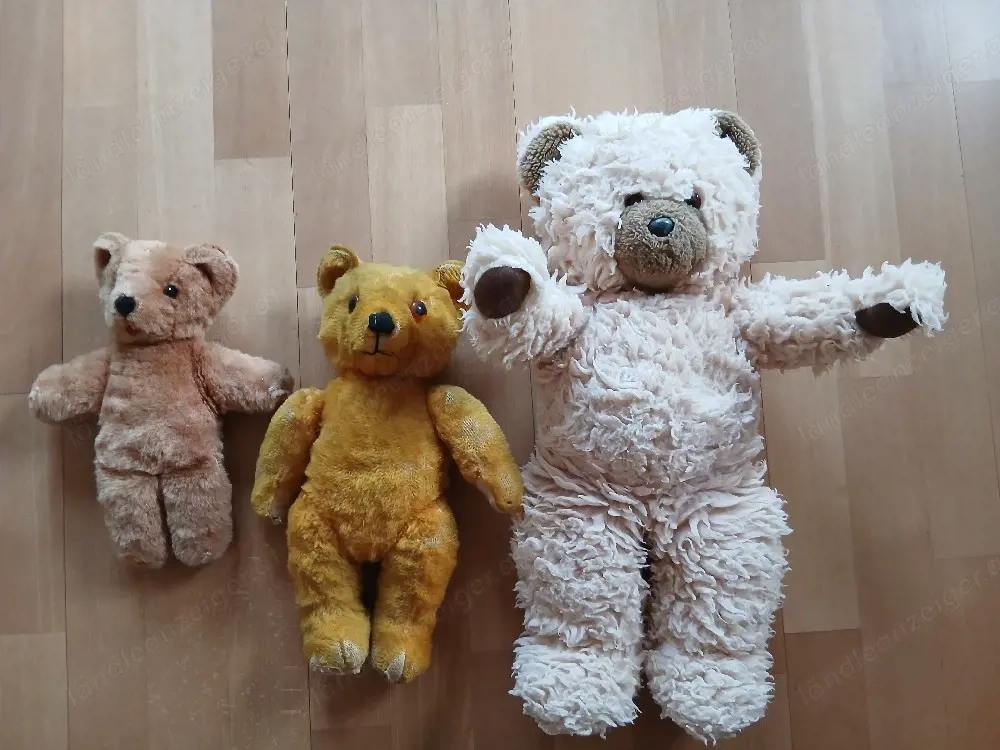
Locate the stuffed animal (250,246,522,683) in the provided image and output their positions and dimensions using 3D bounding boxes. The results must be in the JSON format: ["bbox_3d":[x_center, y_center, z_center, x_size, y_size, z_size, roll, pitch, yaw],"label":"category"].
[{"bbox_3d":[-0.090,0.067,0.590,0.219,0.120,0.346,2,85,-1],"label":"stuffed animal"}]

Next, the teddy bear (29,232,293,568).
[{"bbox_3d":[-0.277,0.016,0.603,0.214,0.095,0.276,-2,85,-1],"label":"teddy bear"}]

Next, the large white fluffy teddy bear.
[{"bbox_3d":[0.161,0.031,0.558,0.377,0.200,0.482,0,85,-1],"label":"large white fluffy teddy bear"}]

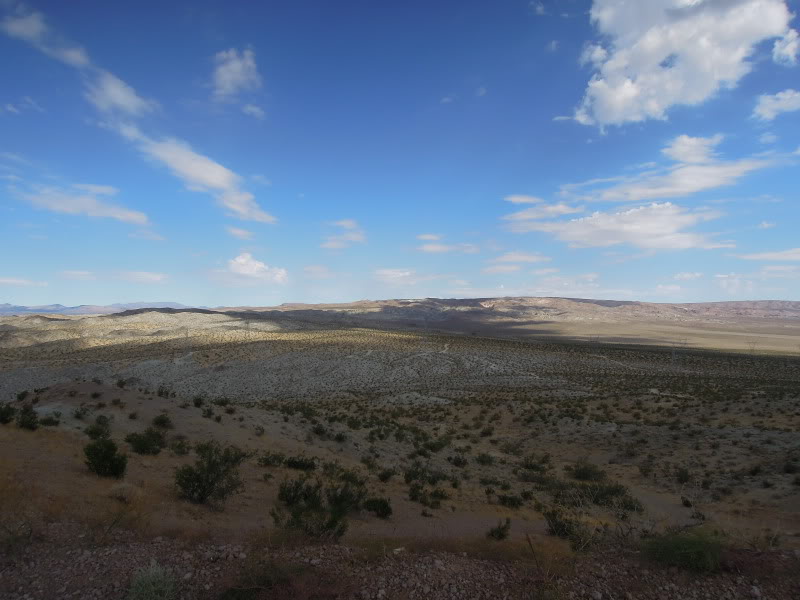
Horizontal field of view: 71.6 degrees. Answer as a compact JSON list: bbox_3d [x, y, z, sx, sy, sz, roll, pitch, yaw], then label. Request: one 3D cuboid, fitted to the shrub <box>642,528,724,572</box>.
[{"bbox_3d":[2.402,2.122,4.700,0.695,0.358,0.611,0,-1,0],"label":"shrub"}]

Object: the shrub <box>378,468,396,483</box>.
[{"bbox_3d":[-0.338,4.746,15.000,0.487,0.360,0.448,0,0,0],"label":"shrub"}]

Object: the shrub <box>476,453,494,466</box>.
[{"bbox_3d":[3.853,7.189,25.000,0.811,0.606,0.714,0,-1,0],"label":"shrub"}]

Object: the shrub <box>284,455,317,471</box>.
[{"bbox_3d":[-3.677,6.005,20.500,1.183,0.568,1.041,0,-1,0],"label":"shrub"}]

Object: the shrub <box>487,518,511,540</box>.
[{"bbox_3d":[1.492,3.475,8.400,0.363,0.316,0.334,0,0,0],"label":"shrub"}]

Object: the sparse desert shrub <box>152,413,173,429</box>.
[{"bbox_3d":[-10.276,5.214,24.000,0.865,0.658,0.796,0,0,0],"label":"sparse desert shrub"}]

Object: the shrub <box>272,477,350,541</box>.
[{"bbox_3d":[-1.436,3.383,9.000,1.266,0.986,1.164,0,0,0],"label":"shrub"}]

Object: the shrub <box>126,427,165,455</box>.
[{"bbox_3d":[-8.488,4.686,18.500,1.401,0.887,1.289,0,0,0],"label":"shrub"}]

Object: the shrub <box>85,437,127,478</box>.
[{"bbox_3d":[-7.804,4.200,14.700,1.113,1.007,1.024,0,0,0],"label":"shrub"}]

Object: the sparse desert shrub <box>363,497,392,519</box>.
[{"bbox_3d":[-0.438,4.040,10.800,0.584,0.411,0.514,0,-1,0],"label":"sparse desert shrub"}]

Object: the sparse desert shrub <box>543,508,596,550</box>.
[{"bbox_3d":[2.353,3.186,7.700,0.750,0.560,0.660,0,-1,0],"label":"sparse desert shrub"}]

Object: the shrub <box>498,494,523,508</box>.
[{"bbox_3d":[2.472,4.468,12.300,0.577,0.298,0.507,0,-1,0],"label":"shrub"}]

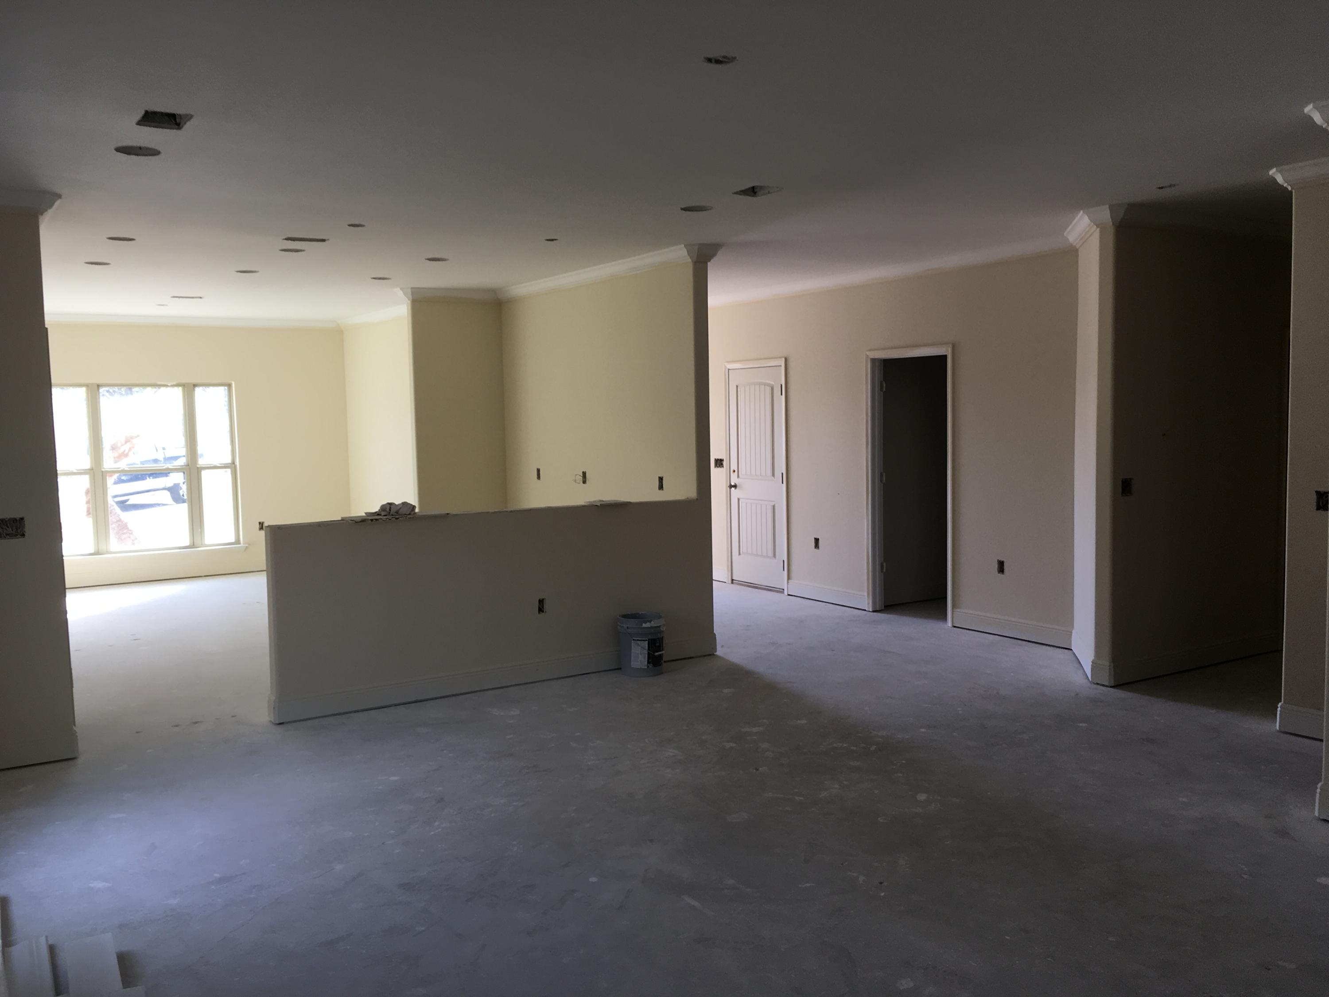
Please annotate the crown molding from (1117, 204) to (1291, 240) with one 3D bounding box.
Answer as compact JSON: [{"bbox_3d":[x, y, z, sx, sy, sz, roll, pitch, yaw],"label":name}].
[{"bbox_3d":[3.338,-1.624,6.717,1.906,0.100,0.090,-4,5,-32],"label":"crown molding"}]

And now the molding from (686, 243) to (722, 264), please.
[{"bbox_3d":[0.262,-1.610,7.304,0.283,0.100,0.090,-4,5,-32],"label":"molding"}]

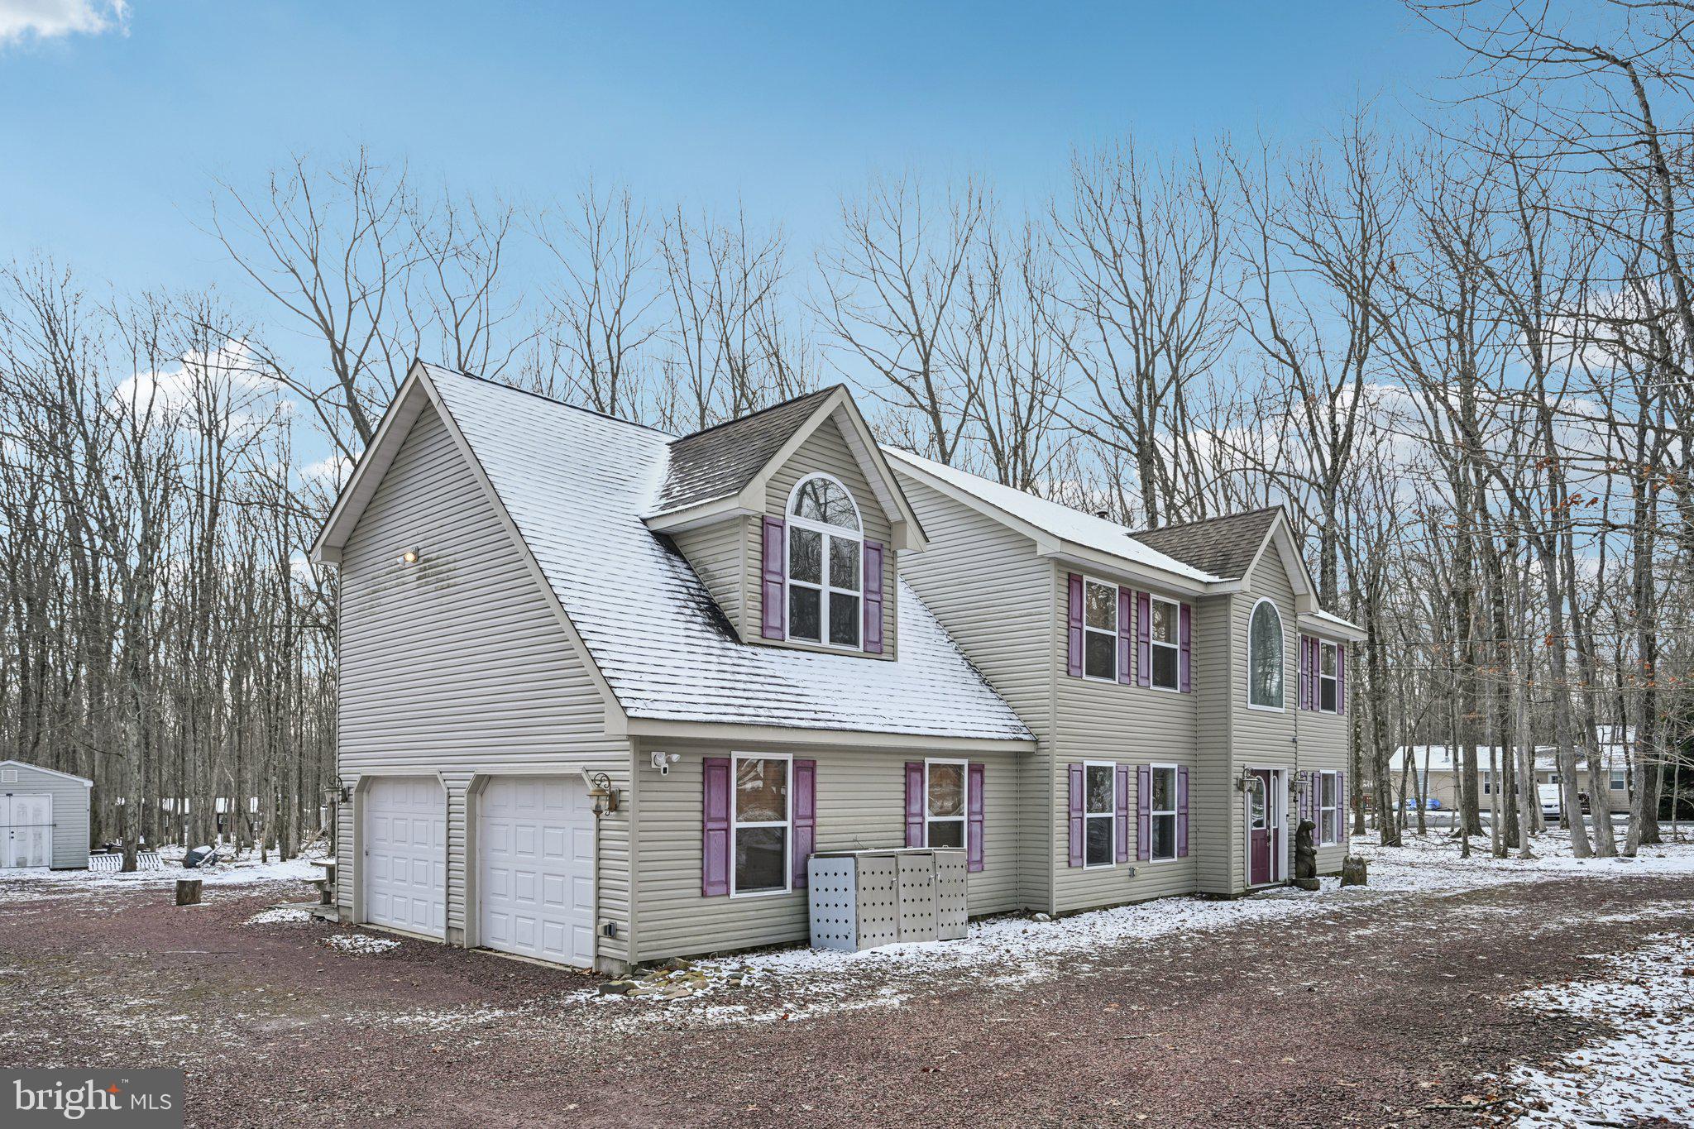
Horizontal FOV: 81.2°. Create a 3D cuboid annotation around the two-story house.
[{"bbox_3d":[1.850,1.970,18.350,9.500,7.650,18.600,-10,-15,43],"label":"two-story house"}]

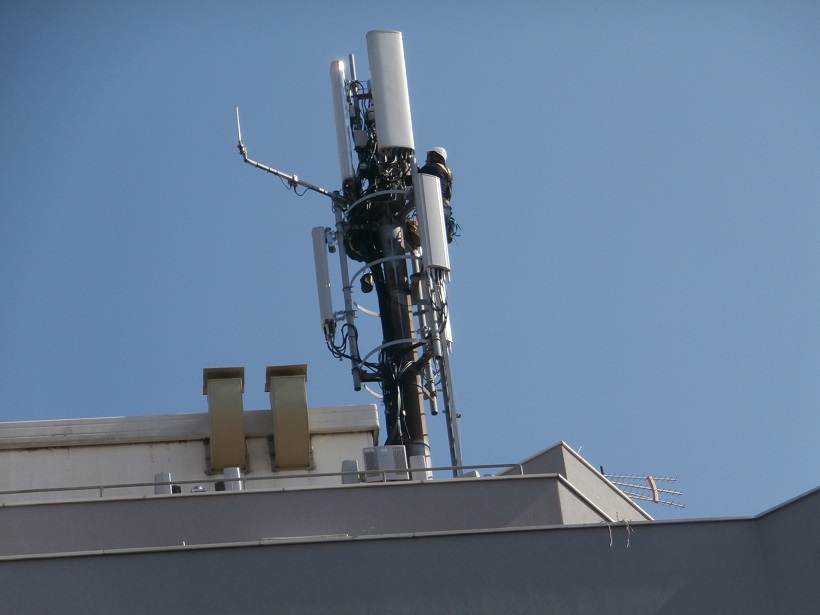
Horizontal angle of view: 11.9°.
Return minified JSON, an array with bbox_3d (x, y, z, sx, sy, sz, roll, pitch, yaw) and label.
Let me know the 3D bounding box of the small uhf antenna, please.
[{"bbox_3d":[3.173,2.479,54.092,1.280,0.500,0.360,9,-40,-20],"label":"small uhf antenna"}]

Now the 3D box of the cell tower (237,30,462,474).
[{"bbox_3d":[-0.656,-0.438,53.683,2.900,8.000,2.250,-6,-38,0],"label":"cell tower"}]

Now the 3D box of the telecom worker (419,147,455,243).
[{"bbox_3d":[0.344,-1.567,54.962,0.620,1.750,0.550,-14,-38,9],"label":"telecom worker"}]

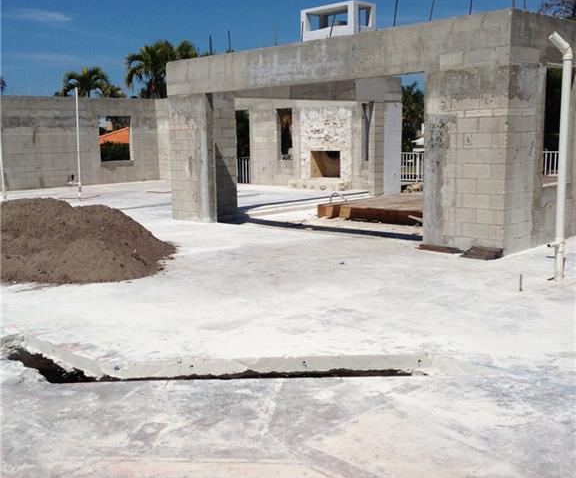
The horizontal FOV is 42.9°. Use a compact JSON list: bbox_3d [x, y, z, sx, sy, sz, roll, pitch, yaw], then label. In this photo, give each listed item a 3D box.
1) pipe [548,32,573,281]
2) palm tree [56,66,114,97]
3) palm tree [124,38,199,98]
[{"bbox_3d":[2.845,-0.834,7.742,0.240,2.600,0.110,3,9,25],"label":"pipe"},{"bbox_3d":[-12.103,-6.855,44.486,3.300,7.152,3.300,-3,8,-15],"label":"palm tree"},{"bbox_3d":[-6.150,-6.048,36.509,3.500,7.496,3.500,-2,8,-9],"label":"palm tree"}]

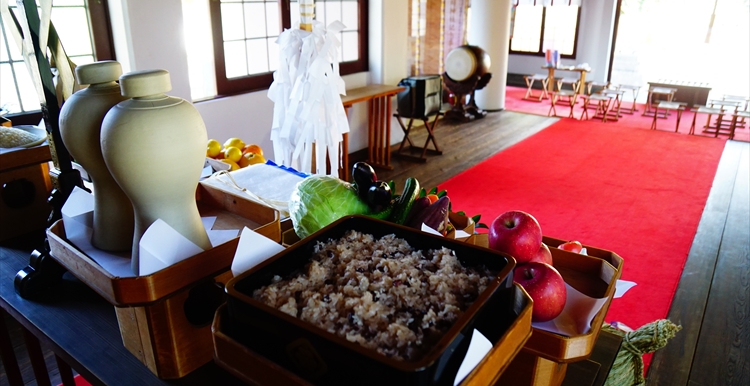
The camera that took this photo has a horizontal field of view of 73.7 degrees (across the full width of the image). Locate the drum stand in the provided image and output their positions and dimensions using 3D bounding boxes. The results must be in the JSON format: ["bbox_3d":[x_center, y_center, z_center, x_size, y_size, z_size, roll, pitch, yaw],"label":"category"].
[{"bbox_3d":[1.362,-1.461,7.461,0.600,0.640,0.540,15,26,34],"label":"drum stand"}]

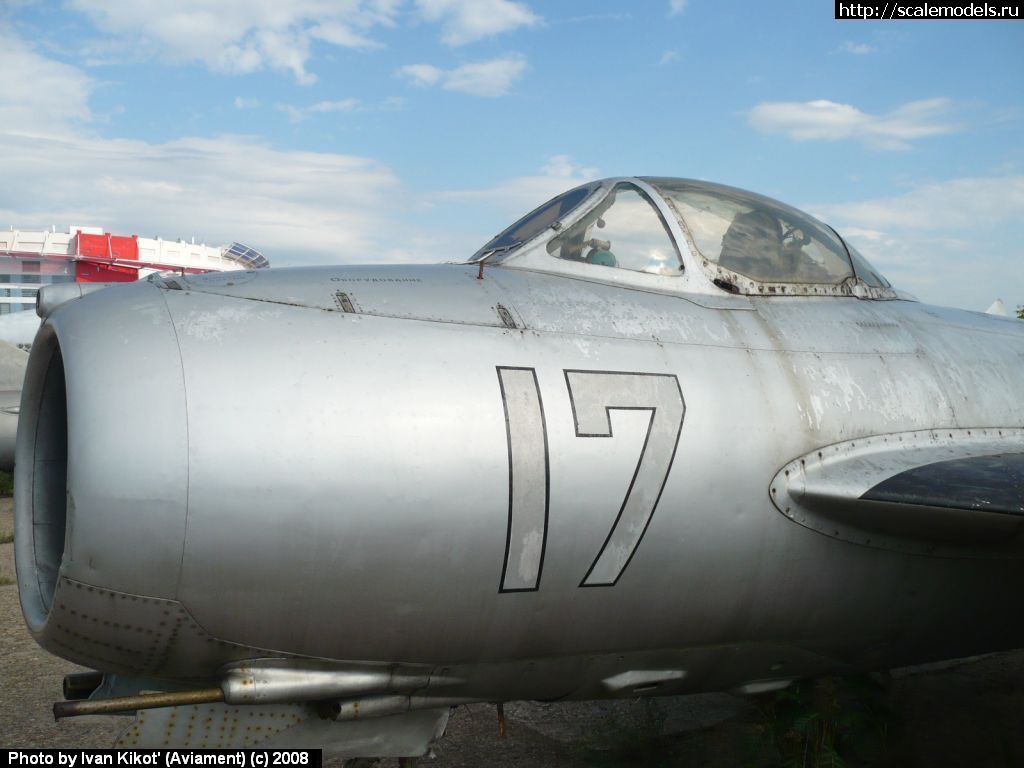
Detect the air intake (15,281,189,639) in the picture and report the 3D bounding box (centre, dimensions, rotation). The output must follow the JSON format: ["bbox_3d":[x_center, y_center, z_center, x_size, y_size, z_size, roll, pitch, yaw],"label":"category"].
[{"bbox_3d":[-1.042,0.216,2.541,0.250,0.960,0.980,3,-1,-33],"label":"air intake"}]

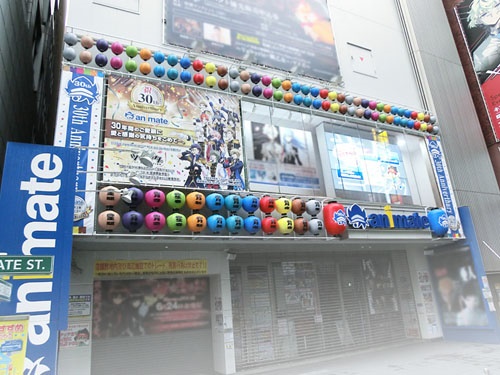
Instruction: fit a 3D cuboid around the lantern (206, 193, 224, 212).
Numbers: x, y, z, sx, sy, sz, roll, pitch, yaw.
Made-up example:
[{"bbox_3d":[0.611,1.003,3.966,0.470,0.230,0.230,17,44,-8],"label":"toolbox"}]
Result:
[{"bbox_3d":[-0.730,0.316,7.614,0.370,0.380,0.370,-4,-17,-1],"label":"lantern"}]

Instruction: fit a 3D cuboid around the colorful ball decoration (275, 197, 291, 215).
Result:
[{"bbox_3d":[0.849,0.474,8.964,0.404,0.448,0.404,-4,-17,-1],"label":"colorful ball decoration"}]

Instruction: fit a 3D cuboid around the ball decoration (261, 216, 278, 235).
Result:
[{"bbox_3d":[0.497,0.955,9.060,0.425,0.450,0.425,-4,-18,-1],"label":"ball decoration"}]

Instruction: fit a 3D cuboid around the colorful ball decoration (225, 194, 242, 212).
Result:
[{"bbox_3d":[-0.385,0.382,8.379,0.404,0.448,0.404,-4,-17,-1],"label":"colorful ball decoration"}]

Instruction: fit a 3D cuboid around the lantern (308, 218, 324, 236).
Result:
[{"bbox_3d":[1.589,0.956,8.627,0.390,0.410,0.390,4,-19,-26],"label":"lantern"}]

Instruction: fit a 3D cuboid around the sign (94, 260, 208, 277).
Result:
[{"bbox_3d":[-2.150,1.819,8.175,2.522,0.330,0.040,4,-19,-25],"label":"sign"}]

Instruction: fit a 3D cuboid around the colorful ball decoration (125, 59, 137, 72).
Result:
[{"bbox_3d":[-2.531,-2.595,7.712,0.255,0.260,0.255,4,-19,-26],"label":"colorful ball decoration"}]

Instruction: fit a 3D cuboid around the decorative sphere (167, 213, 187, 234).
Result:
[{"bbox_3d":[-1.448,0.679,7.145,0.390,0.410,0.390,4,-19,-26],"label":"decorative sphere"}]

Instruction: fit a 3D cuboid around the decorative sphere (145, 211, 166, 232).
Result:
[{"bbox_3d":[-1.821,0.655,6.959,0.390,0.410,0.390,4,-19,-26],"label":"decorative sphere"}]

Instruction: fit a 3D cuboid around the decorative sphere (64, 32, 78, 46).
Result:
[{"bbox_3d":[-3.611,-2.979,7.284,0.255,0.260,0.255,4,-19,-26],"label":"decorative sphere"}]

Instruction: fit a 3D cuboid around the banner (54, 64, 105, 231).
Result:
[{"bbox_3d":[-3.195,-0.754,6.791,0.704,3.302,0.060,4,-19,-26],"label":"banner"}]

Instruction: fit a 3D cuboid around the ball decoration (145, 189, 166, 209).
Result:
[{"bbox_3d":[-1.858,0.216,7.081,0.370,0.380,0.370,4,-19,-25],"label":"ball decoration"}]

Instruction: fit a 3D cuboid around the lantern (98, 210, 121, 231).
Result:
[{"bbox_3d":[-2.869,0.689,7.393,0.425,0.450,0.425,5,-20,-26],"label":"lantern"}]

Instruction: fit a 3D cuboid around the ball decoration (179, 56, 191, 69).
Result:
[{"bbox_3d":[-1.491,-2.880,8.345,0.240,0.245,0.240,4,-19,-25],"label":"ball decoration"}]

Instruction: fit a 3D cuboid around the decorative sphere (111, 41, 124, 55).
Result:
[{"bbox_3d":[-2.829,-2.970,7.702,0.240,0.245,0.240,4,-19,-25],"label":"decorative sphere"}]

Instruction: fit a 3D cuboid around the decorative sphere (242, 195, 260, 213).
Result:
[{"bbox_3d":[0.023,0.408,8.574,0.404,0.448,0.404,-4,-17,-1],"label":"decorative sphere"}]

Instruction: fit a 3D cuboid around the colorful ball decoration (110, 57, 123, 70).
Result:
[{"bbox_3d":[-2.806,-2.614,7.589,0.240,0.245,0.240,4,-19,-25],"label":"colorful ball decoration"}]

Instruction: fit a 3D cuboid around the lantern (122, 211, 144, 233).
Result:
[{"bbox_3d":[-2.190,0.639,6.766,0.370,0.380,0.370,4,-19,-25],"label":"lantern"}]

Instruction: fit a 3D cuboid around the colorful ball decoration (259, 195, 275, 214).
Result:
[{"bbox_3d":[0.397,0.397,8.201,0.390,0.410,0.390,-4,-17,-1],"label":"colorful ball decoration"}]

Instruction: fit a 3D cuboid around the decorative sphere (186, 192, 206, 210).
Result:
[{"bbox_3d":[-1.112,0.262,7.463,0.390,0.410,0.390,4,-19,-26],"label":"decorative sphere"}]

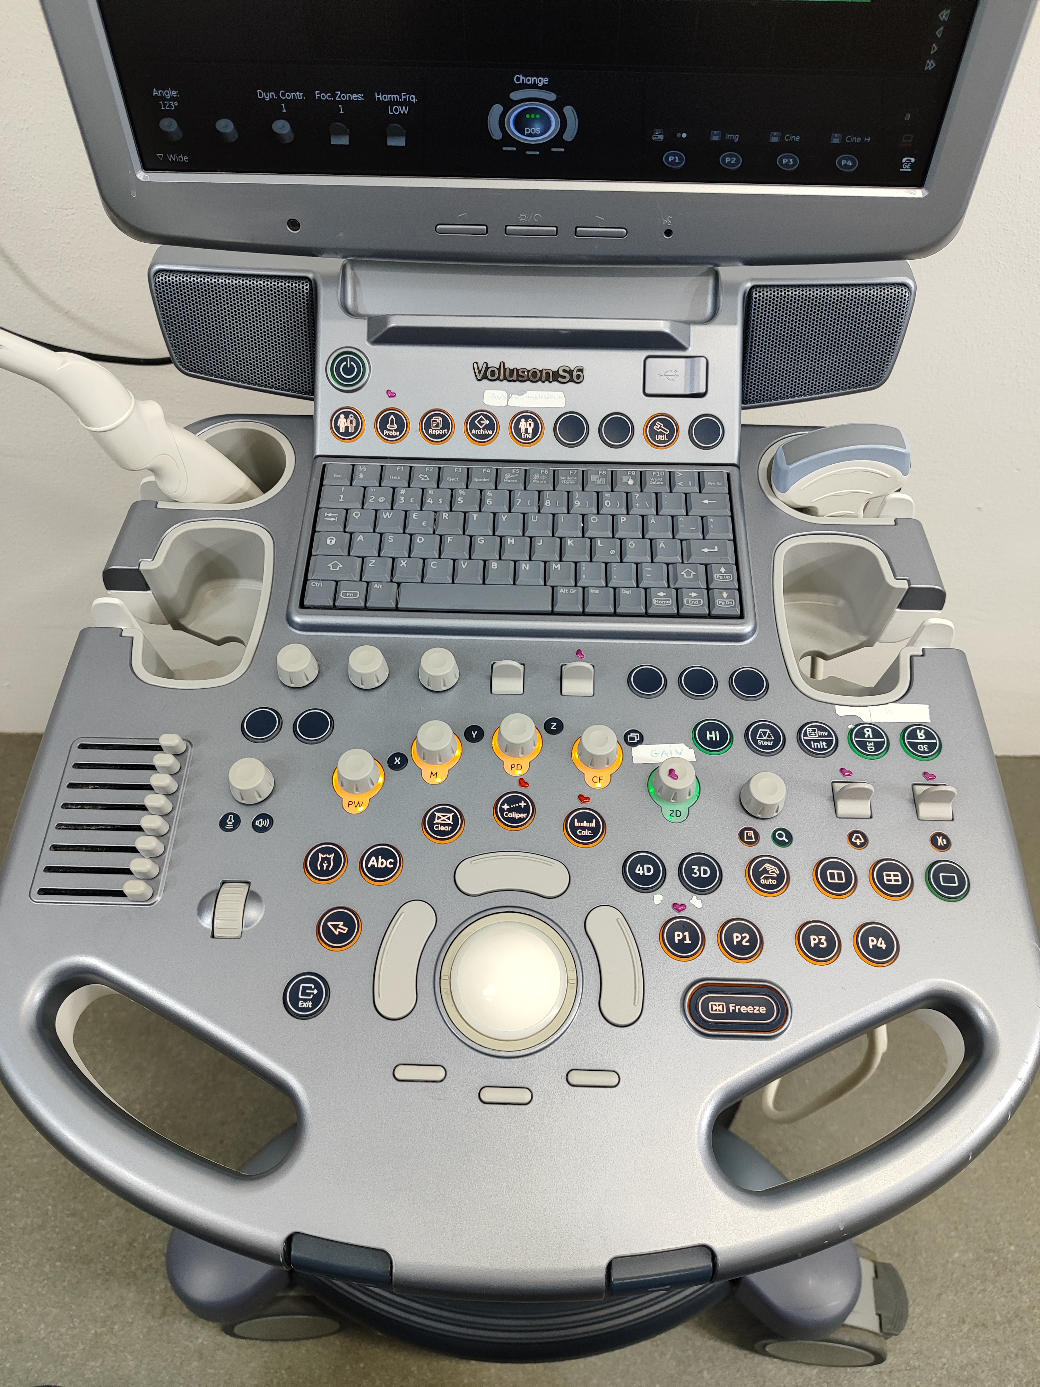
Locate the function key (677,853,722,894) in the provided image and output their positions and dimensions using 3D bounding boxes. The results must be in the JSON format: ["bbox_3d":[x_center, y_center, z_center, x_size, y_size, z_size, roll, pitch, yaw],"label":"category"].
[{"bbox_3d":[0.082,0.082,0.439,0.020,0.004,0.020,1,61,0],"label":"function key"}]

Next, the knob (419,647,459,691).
[{"bbox_3d":[-0.044,-0.014,0.516,0.022,0.013,0.022,1,61,0],"label":"knob"}]

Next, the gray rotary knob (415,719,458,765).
[{"bbox_3d":[-0.043,0.024,0.494,0.021,0.012,0.021,1,61,0],"label":"gray rotary knob"}]

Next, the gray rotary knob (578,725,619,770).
[{"bbox_3d":[0.041,0.027,0.493,0.021,0.012,0.021,1,61,0],"label":"gray rotary knob"}]

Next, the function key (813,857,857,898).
[{"bbox_3d":[0.152,0.089,0.465,0.020,0.003,0.020,1,61,0],"label":"function key"}]

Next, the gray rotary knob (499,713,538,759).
[{"bbox_3d":[-0.001,0.021,0.497,0.021,0.012,0.021,1,61,0],"label":"gray rotary knob"}]

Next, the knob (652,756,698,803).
[{"bbox_3d":[0.075,0.040,0.457,0.020,0.012,0.020,1,61,0],"label":"knob"}]

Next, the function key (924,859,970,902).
[{"bbox_3d":[0.206,0.090,0.464,0.020,0.003,0.020,1,61,0],"label":"function key"}]

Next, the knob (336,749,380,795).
[{"bbox_3d":[-0.077,0.036,0.459,0.020,0.012,0.020,1,61,0],"label":"knob"}]

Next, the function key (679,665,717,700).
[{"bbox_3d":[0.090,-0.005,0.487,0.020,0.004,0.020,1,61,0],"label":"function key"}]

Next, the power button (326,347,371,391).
[{"bbox_3d":[-0.097,-0.183,0.543,0.026,0.004,0.026,1,92,0],"label":"power button"}]

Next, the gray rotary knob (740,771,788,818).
[{"bbox_3d":[0.122,0.050,0.481,0.022,0.013,0.022,1,61,0],"label":"gray rotary knob"}]

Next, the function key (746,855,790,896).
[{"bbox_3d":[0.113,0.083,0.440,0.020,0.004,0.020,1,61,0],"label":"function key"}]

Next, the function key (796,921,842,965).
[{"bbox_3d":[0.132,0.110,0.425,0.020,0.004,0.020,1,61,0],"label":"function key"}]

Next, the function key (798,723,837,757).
[{"bbox_3d":[0.155,0.024,0.501,0.020,0.003,0.020,1,61,0],"label":"function key"}]

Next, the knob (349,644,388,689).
[{"bbox_3d":[-0.078,-0.014,0.487,0.020,0.013,0.020,1,61,0],"label":"knob"}]

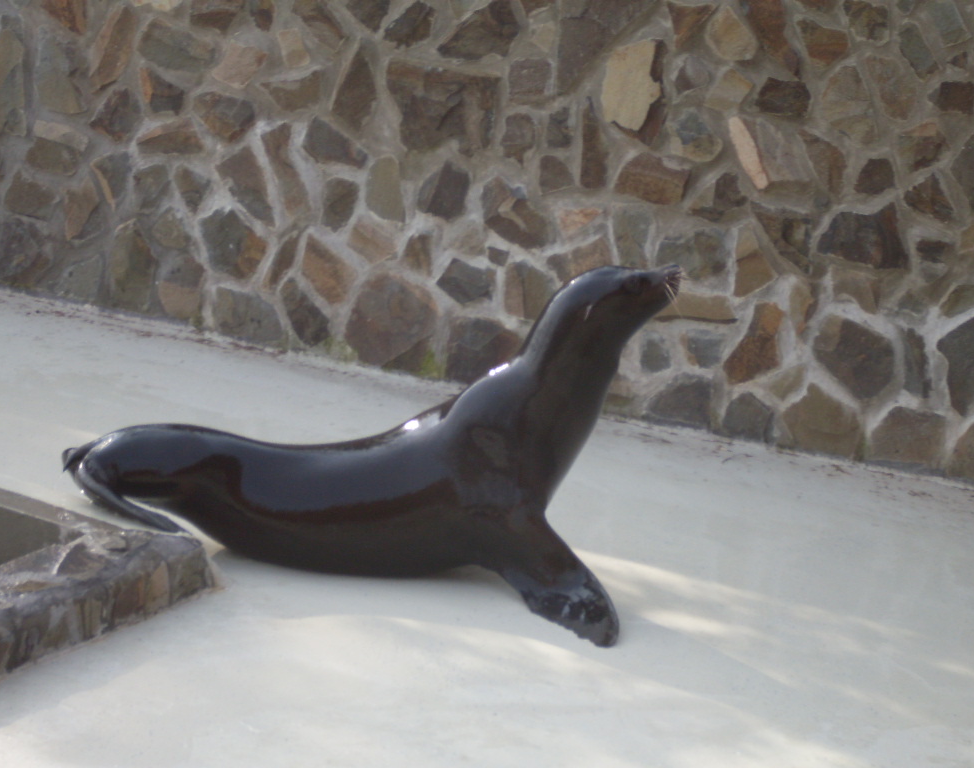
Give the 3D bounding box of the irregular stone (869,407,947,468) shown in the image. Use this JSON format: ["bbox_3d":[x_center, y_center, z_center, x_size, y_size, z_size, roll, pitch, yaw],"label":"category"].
[{"bbox_3d":[1.114,0.126,8.819,0.208,0.150,0.088,11,23,28],"label":"irregular stone"}]

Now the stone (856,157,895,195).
[{"bbox_3d":[0.997,-0.536,8.627,0.110,0.099,0.052,11,23,28],"label":"stone"}]

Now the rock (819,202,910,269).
[{"bbox_3d":[0.975,-0.382,8.676,0.238,0.169,0.078,11,20,26],"label":"rock"}]

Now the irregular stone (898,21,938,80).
[{"bbox_3d":[1.097,-0.848,8.570,0.104,0.141,0.057,11,19,28],"label":"irregular stone"}]

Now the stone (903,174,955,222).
[{"bbox_3d":[1.133,-0.483,8.569,0.136,0.118,0.064,11,23,28],"label":"stone"}]

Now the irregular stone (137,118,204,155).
[{"bbox_3d":[-0.894,-0.708,9.611,0.217,0.102,0.050,11,20,26],"label":"irregular stone"}]

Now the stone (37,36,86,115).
[{"bbox_3d":[-1.227,-0.912,9.863,0.171,0.242,0.102,11,23,28],"label":"stone"}]

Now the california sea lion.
[{"bbox_3d":[-0.280,0.024,7.885,1.540,0.830,0.550,8,19,19],"label":"california sea lion"}]

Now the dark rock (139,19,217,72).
[{"bbox_3d":[-0.881,-0.987,9.818,0.300,0.152,0.090,11,20,33],"label":"dark rock"}]

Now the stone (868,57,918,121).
[{"bbox_3d":[1.036,-0.753,8.527,0.156,0.161,0.090,11,20,33],"label":"stone"}]

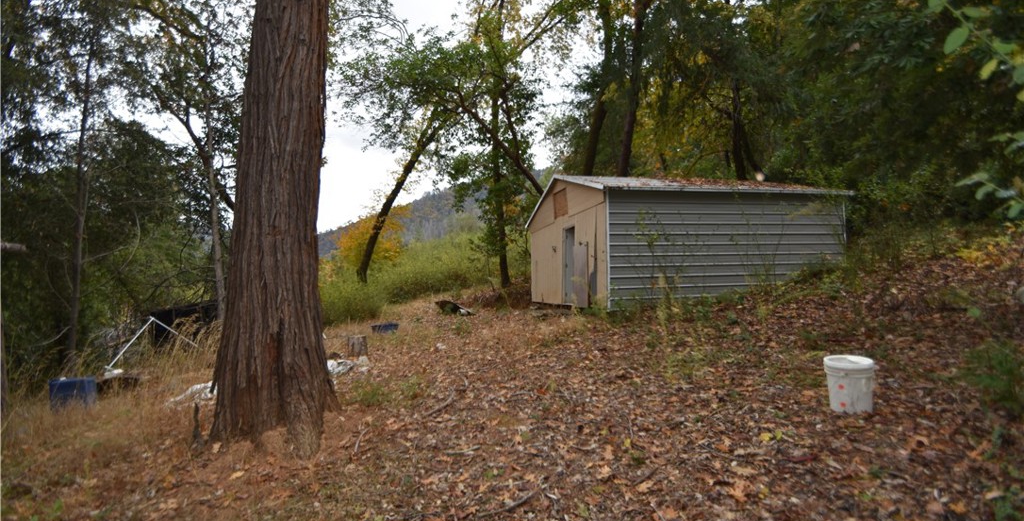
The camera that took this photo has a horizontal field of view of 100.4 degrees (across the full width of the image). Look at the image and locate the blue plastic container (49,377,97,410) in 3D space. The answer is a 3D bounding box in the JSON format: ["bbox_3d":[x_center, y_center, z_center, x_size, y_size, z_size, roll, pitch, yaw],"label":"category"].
[{"bbox_3d":[-8.033,2.466,7.820,0.460,0.540,0.570,-4,-4,44],"label":"blue plastic container"}]

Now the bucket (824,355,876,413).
[{"bbox_3d":[2.620,0.963,3.307,0.305,0.370,0.305,-4,0,37],"label":"bucket"}]

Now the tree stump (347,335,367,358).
[{"bbox_3d":[-3.498,1.946,9.600,0.430,0.480,0.430,0,-3,-21],"label":"tree stump"}]

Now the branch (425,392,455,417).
[{"bbox_3d":[-0.880,1.744,5.248,0.120,0.050,0.693,-9,-1,17],"label":"branch"}]

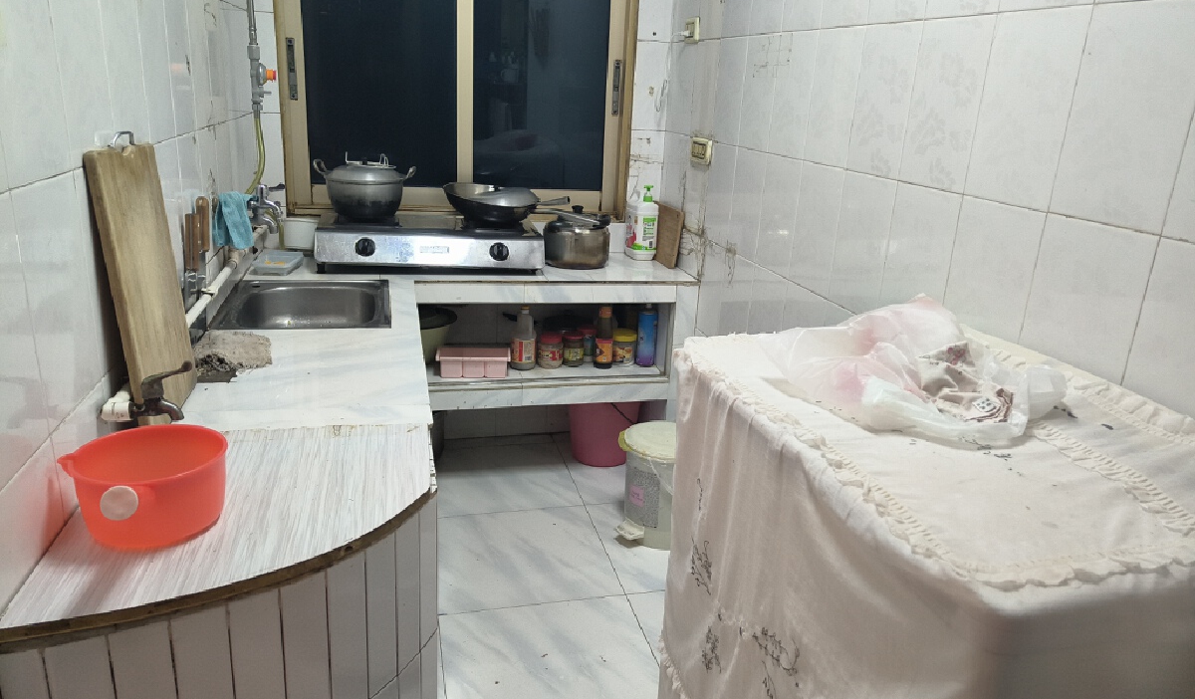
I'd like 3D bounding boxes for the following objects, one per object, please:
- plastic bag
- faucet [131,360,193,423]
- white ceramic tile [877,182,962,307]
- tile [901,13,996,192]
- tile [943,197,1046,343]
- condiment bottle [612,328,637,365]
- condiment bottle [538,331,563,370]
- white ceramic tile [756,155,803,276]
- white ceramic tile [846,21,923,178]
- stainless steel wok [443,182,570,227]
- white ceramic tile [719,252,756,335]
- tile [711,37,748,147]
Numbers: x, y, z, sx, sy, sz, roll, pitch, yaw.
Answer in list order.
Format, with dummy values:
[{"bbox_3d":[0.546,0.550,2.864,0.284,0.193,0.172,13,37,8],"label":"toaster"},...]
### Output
[{"bbox_3d":[0.433,-0.004,1.117,0.370,0.105,0.395,-2,18,-14],"label":"plastic bag"},{"bbox_3d":[-0.615,0.060,1.175,0.088,0.092,0.038,-2,18,-14],"label":"faucet"},{"bbox_3d":[0.620,-0.162,1.601,0.012,0.300,0.200,-2,18,-14],"label":"white ceramic tile"},{"bbox_3d":[0.636,-0.446,1.509,0.012,0.300,0.200,-2,18,-14],"label":"tile"},{"bbox_3d":[0.673,-0.100,1.425,0.012,0.300,0.200,-2,18,-14],"label":"tile"},{"bbox_3d":[0.094,-0.008,2.850,0.078,0.112,0.078,3,18,-1],"label":"condiment bottle"},{"bbox_3d":[-0.162,0.002,2.863,0.084,0.106,0.084,-2,18,-14],"label":"condiment bottle"},{"bbox_3d":[0.480,-0.351,2.169,0.012,0.300,0.200,-2,18,-14],"label":"white ceramic tile"},{"bbox_3d":[0.587,-0.508,1.694,0.010,0.298,0.200,-2,18,-14],"label":"white ceramic tile"},{"bbox_3d":[-0.313,-0.487,2.777,0.405,0.120,0.320,-2,18,-14],"label":"stainless steel wok"},{"bbox_3d":[0.410,-0.126,2.415,0.010,0.297,0.199,-2,18,-14],"label":"white ceramic tile"},{"bbox_3d":[0.391,-0.756,2.428,0.012,0.300,0.200,-2,18,-14],"label":"tile"}]

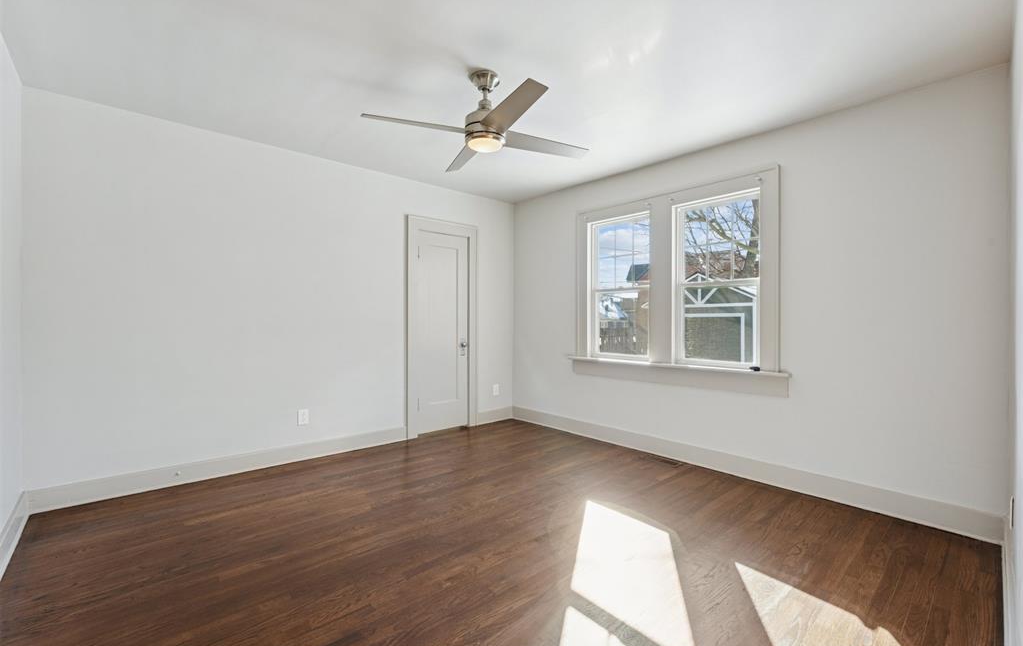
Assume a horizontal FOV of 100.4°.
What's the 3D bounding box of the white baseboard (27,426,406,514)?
[{"bbox_3d":[-1.886,1.032,3.205,2.336,0.142,0.022,0,1,-40],"label":"white baseboard"}]

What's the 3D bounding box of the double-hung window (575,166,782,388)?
[{"bbox_3d":[1.254,-0.311,3.559,0.100,1.492,1.758,0,1,-42],"label":"double-hung window"}]

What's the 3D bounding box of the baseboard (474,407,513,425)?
[{"bbox_3d":[-0.175,1.028,4.691,0.548,0.142,0.022,0,1,-40],"label":"baseboard"}]

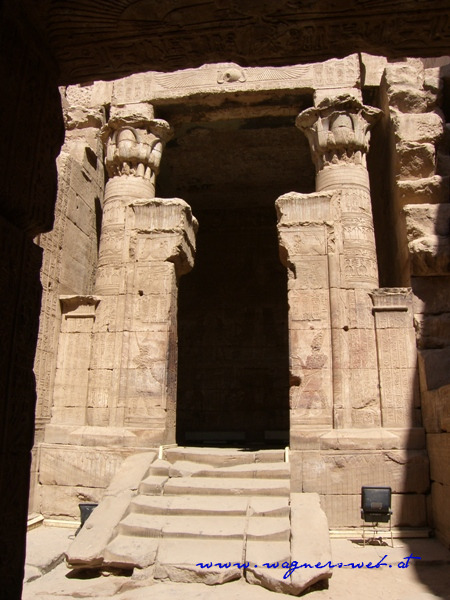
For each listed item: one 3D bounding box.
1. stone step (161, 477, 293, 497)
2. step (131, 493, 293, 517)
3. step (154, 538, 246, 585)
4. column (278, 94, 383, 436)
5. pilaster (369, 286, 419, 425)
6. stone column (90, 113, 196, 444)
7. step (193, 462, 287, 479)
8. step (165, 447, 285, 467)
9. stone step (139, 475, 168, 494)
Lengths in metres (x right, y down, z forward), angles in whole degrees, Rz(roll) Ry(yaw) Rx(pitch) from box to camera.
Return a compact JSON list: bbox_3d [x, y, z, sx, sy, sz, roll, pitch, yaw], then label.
[{"bbox_3d":[0.022,2.139,5.547,1.380,0.135,0.420,-1,-11,6],"label":"stone step"},{"bbox_3d":[-0.143,2.202,5.175,1.620,0.125,0.380,-1,-11,6],"label":"step"},{"bbox_3d":[-0.196,2.349,4.361,0.807,0.210,0.430,-1,-11,6],"label":"step"},{"bbox_3d":[1.575,-0.576,6.964,1.640,4.990,1.150,-1,-11,6],"label":"column"},{"bbox_3d":[2.199,0.762,6.389,0.550,1.770,0.450,-1,-11,6],"label":"pilaster"},{"bbox_3d":[-1.182,-0.510,7.264,1.690,5.010,1.150,-1,-11,6],"label":"stone column"},{"bbox_3d":[0.203,2.091,5.944,1.126,0.115,0.380,-1,-11,6],"label":"step"},{"bbox_3d":[0.027,2.041,6.347,1.530,0.130,0.350,-1,-11,6],"label":"step"},{"bbox_3d":[-0.776,2.142,5.616,0.268,0.145,0.420,-1,-11,6],"label":"stone step"}]

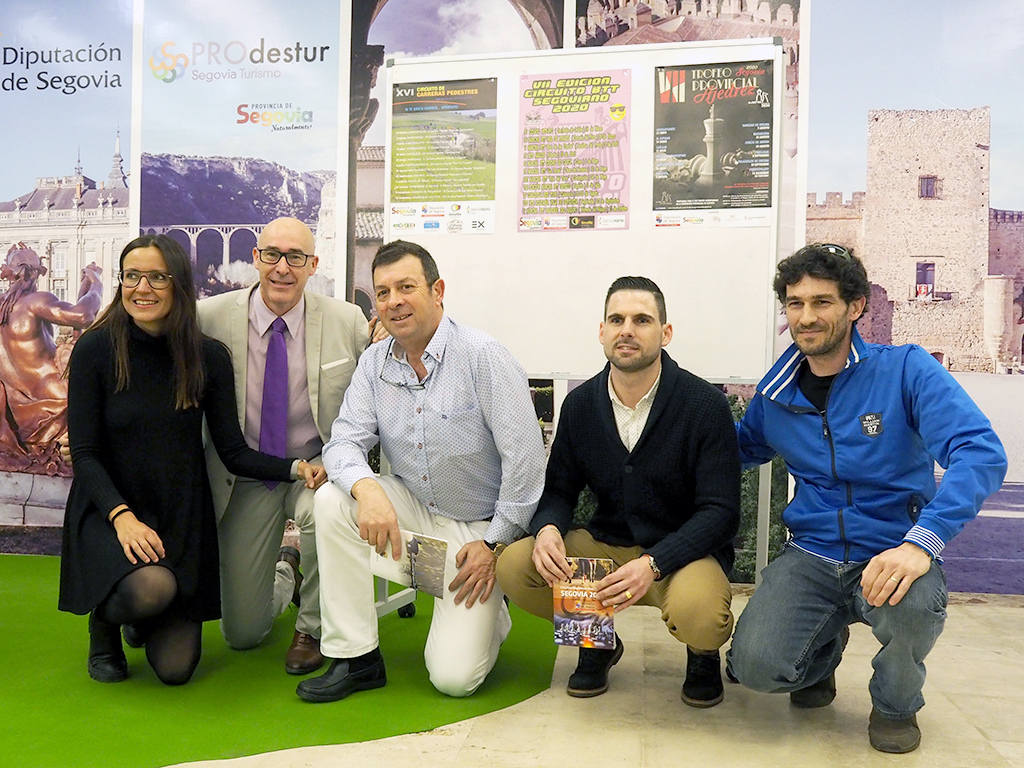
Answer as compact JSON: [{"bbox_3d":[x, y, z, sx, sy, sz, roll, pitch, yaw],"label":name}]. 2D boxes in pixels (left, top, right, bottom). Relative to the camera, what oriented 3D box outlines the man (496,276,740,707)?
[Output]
[{"bbox_3d":[0.325,0.270,2.460,0.600,1.090,0.660,1,1,12],"label":"man"}]

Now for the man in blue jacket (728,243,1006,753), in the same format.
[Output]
[{"bbox_3d":[0.886,0.251,2.290,0.680,1.150,0.700,2,1,30],"label":"man in blue jacket"}]

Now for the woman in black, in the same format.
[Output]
[{"bbox_3d":[-0.930,0.206,2.490,0.650,1.160,0.700,1,1,-22],"label":"woman in black"}]

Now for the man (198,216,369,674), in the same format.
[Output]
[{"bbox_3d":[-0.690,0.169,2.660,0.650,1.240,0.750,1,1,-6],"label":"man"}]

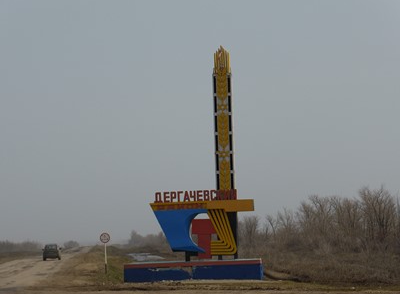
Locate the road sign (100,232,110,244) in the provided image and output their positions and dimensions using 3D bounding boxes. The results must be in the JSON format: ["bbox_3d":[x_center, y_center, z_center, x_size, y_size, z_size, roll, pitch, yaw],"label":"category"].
[{"bbox_3d":[-6.403,6.180,101.000,0.690,0.690,0.050,-2,-4,-4],"label":"road sign"}]

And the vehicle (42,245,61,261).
[{"bbox_3d":[-14.488,10.416,146.895,1.750,1.650,3.800,-2,-4,-2],"label":"vehicle"}]

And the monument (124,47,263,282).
[{"bbox_3d":[-0.391,0.873,73.506,6.650,11.350,2.300,-2,-4,5],"label":"monument"}]

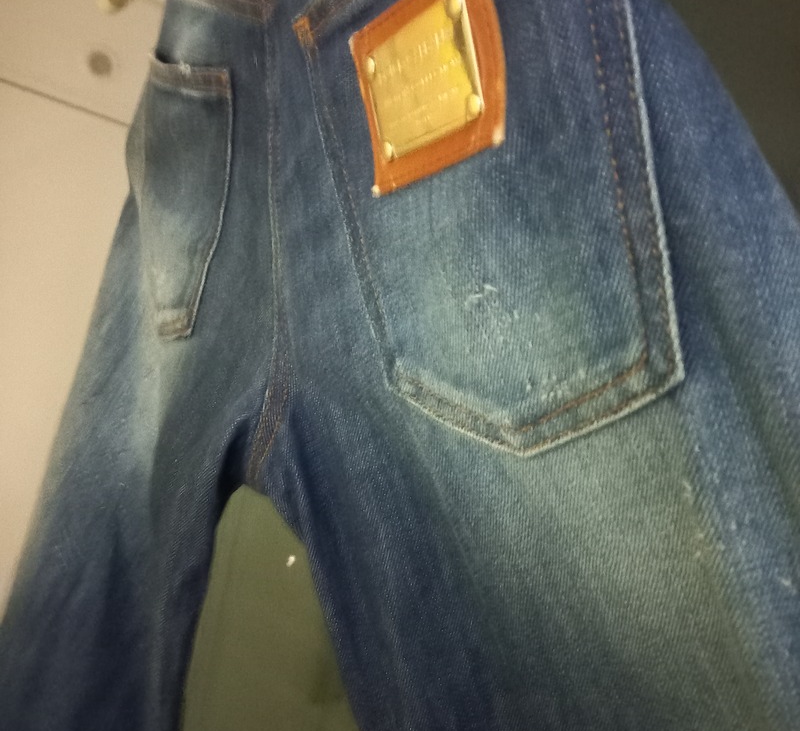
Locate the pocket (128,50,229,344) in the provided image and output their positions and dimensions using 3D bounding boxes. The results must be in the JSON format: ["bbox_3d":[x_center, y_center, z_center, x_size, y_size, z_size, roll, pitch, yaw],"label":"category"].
[{"bbox_3d":[-0.133,-0.092,0.437,0.032,0.168,0.135,5,6,-36],"label":"pocket"}]

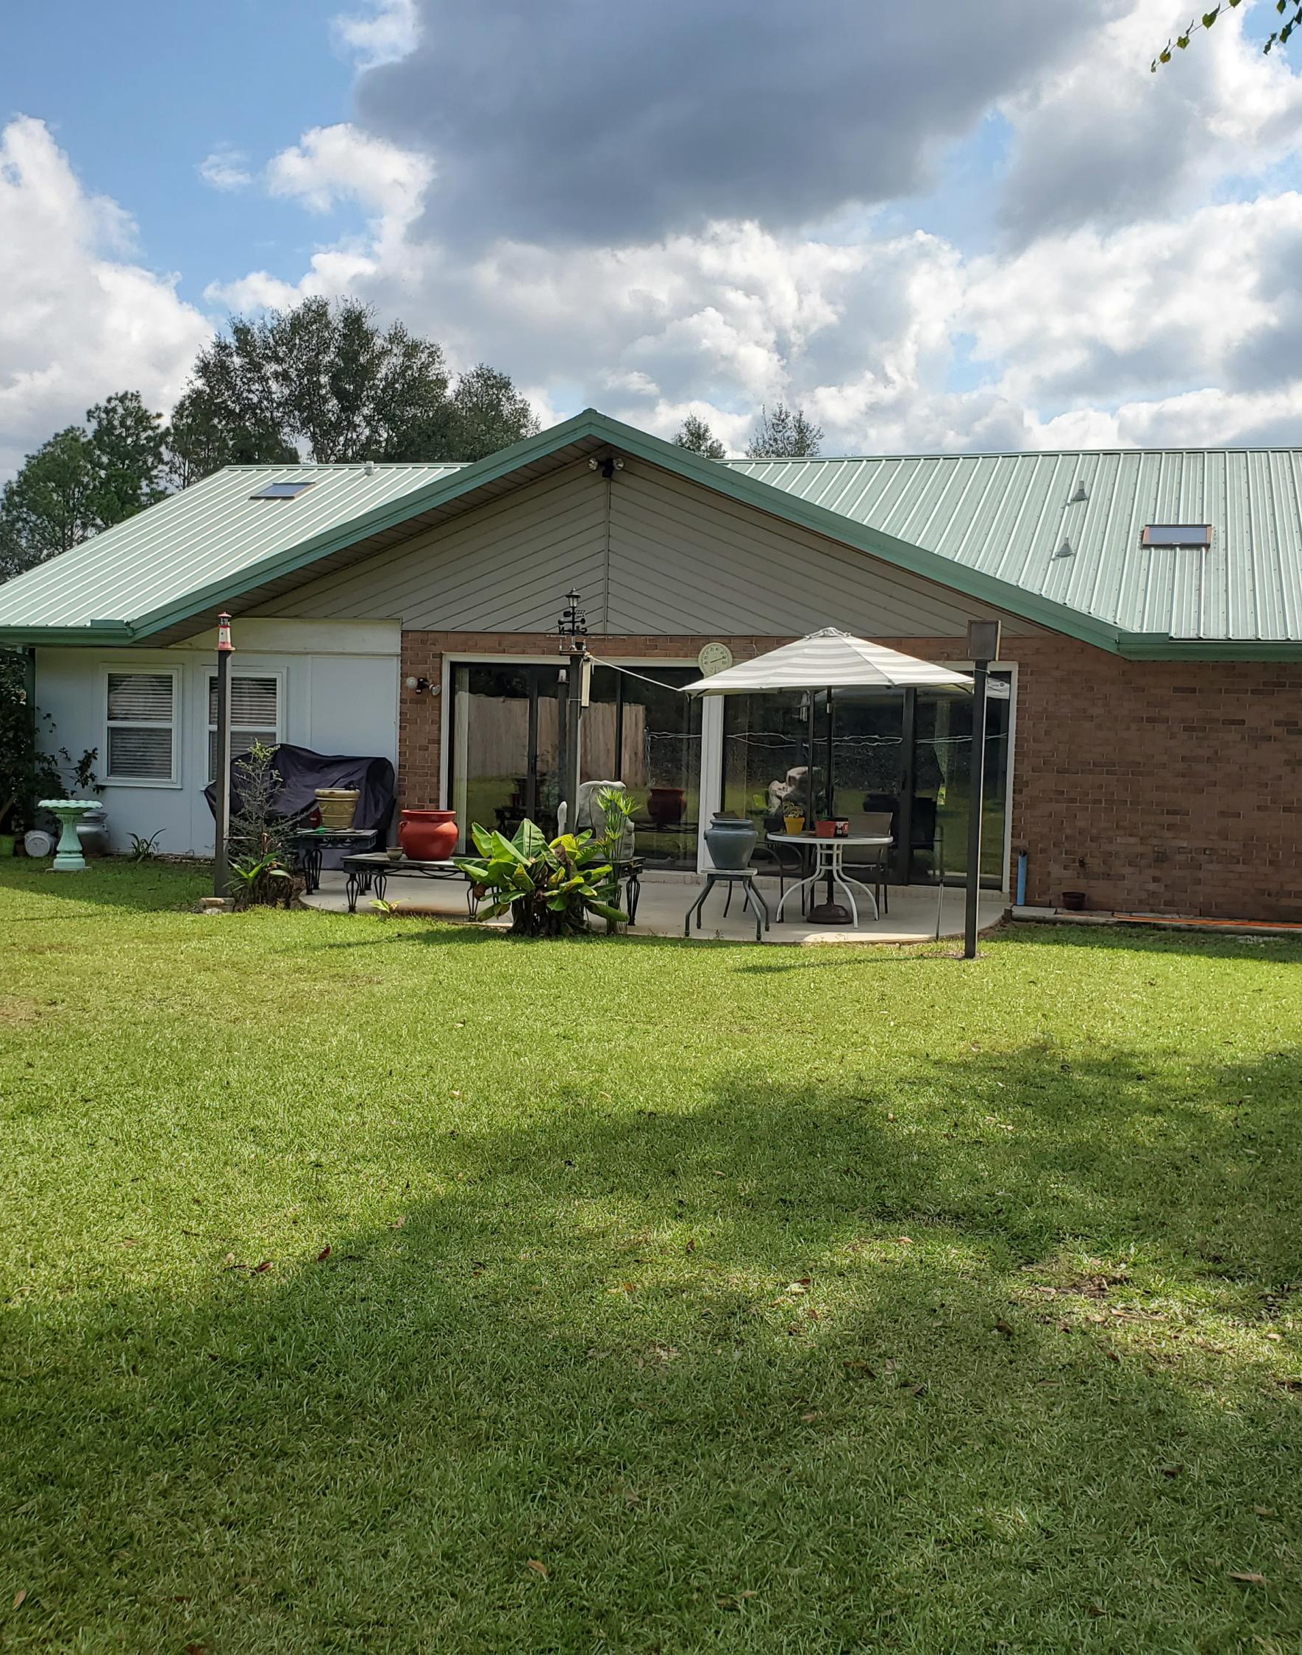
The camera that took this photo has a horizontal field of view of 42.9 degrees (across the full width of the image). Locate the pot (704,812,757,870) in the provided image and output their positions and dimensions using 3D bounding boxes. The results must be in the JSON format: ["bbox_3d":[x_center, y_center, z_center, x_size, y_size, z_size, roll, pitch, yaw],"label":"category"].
[{"bbox_3d":[0.592,0.129,12.382,0.420,0.380,0.410,2,4,0],"label":"pot"}]

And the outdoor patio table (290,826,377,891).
[{"bbox_3d":[-2.749,0.299,14.402,0.640,0.525,0.600,2,4,0],"label":"outdoor patio table"}]

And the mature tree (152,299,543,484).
[{"bbox_3d":[-7.916,-7.738,43.614,9.900,12.900,9.000,2,4,0],"label":"mature tree"}]

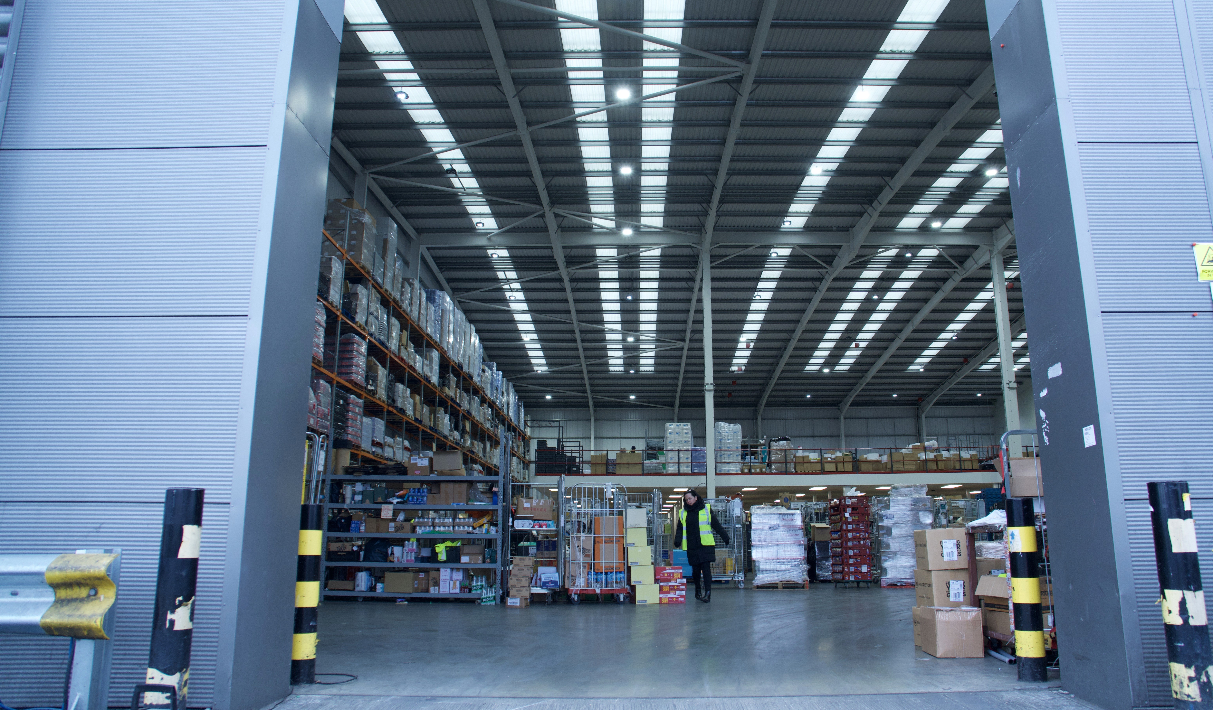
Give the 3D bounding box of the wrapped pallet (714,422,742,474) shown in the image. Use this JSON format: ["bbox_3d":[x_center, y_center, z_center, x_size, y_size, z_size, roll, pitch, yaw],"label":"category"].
[{"bbox_3d":[5.658,4.424,37.754,1.205,2.386,1.050,0,-13,1],"label":"wrapped pallet"}]

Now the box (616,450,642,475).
[{"bbox_3d":[1.061,5.105,37.637,1.168,0.972,0.900,0,-13,1],"label":"box"}]

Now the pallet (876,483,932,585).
[{"bbox_3d":[5.775,3.519,15.697,0.970,1.933,1.050,-3,-13,15],"label":"pallet"}]

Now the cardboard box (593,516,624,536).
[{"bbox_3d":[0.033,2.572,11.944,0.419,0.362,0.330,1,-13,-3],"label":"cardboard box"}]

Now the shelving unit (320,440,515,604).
[{"bbox_3d":[-2.812,2.425,12.294,2.592,2.538,0.850,0,-13,1],"label":"shelving unit"}]

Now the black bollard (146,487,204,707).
[{"bbox_3d":[-2.038,1.209,3.800,0.170,1.139,0.170,0,-13,1],"label":"black bollard"}]

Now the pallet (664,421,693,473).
[{"bbox_3d":[3.305,4.308,37.112,1.140,2.320,1.100,0,-13,1],"label":"pallet"}]

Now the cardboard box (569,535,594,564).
[{"bbox_3d":[-0.376,2.851,11.917,0.316,0.368,0.380,1,-13,-3],"label":"cardboard box"}]

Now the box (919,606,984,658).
[{"bbox_3d":[2.823,2.267,6.654,0.381,0.375,0.390,0,-13,2],"label":"box"}]

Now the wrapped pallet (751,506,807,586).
[{"bbox_3d":[3.271,3.636,15.210,1.000,1.477,1.080,-2,-13,10],"label":"wrapped pallet"}]

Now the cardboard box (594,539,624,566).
[{"bbox_3d":[0.049,2.950,11.980,0.430,0.400,0.420,0,-13,1],"label":"cardboard box"}]

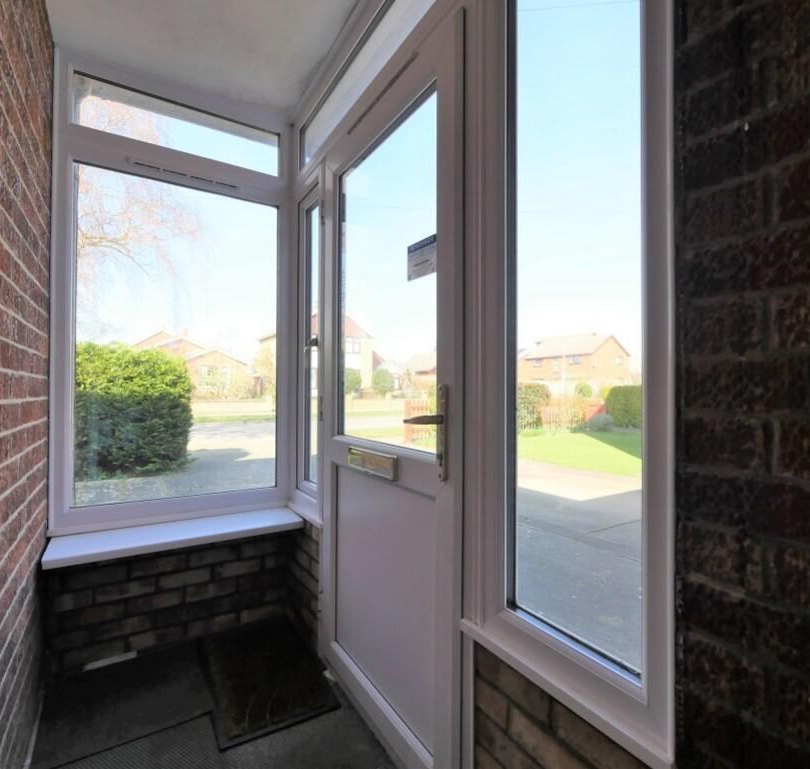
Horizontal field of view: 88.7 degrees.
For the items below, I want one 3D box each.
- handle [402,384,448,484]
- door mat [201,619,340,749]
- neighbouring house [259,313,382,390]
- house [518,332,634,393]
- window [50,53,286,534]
[{"bbox_3d":[0.047,0.118,1.052,0.056,0.236,0.122,1,-1,-34],"label":"handle"},{"bbox_3d":[-0.558,1.111,1.625,0.385,0.012,0.645,1,-1,-34],"label":"door mat"},{"bbox_3d":[-7.295,-2.002,34.344,7.200,7.200,6.500,1,-1,-30],"label":"neighbouring house"},{"bbox_3d":[22.261,-1.934,53.799,8.250,7.700,9.600,1,-1,-34],"label":"house"},{"bbox_3d":[-0.964,-0.342,1.794,0.880,1.817,0.075,1,-1,-30],"label":"window"}]

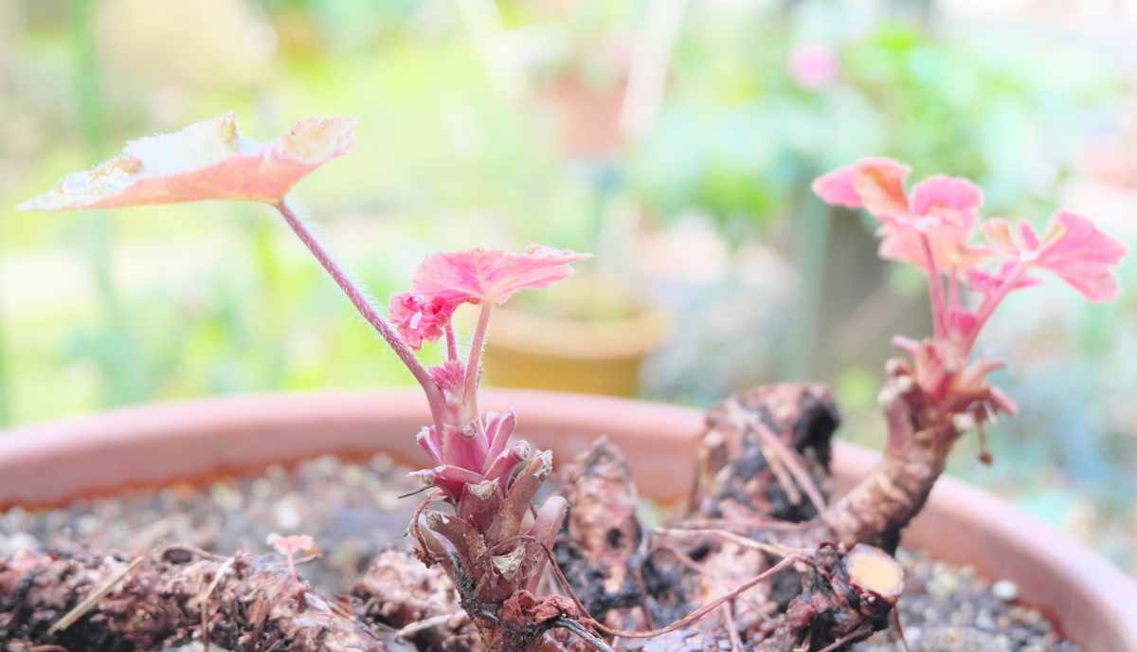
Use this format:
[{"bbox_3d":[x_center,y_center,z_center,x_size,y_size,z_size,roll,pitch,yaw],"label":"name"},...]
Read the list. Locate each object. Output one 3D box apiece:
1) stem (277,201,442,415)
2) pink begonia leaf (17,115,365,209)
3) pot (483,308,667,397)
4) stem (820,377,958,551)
[{"bbox_3d":[-0.044,-0.005,0.360,0.006,0.057,0.005,-36,11,8],"label":"stem"},{"bbox_3d":[-0.082,-0.035,0.360,0.073,0.019,0.050,0,14,0],"label":"pink begonia leaf"},{"bbox_3d":[0.003,0.078,1.860,0.210,0.185,0.210,0,14,0],"label":"pot"},{"bbox_3d":[0.076,0.033,0.395,0.018,0.039,0.017,27,12,-7],"label":"stem"}]

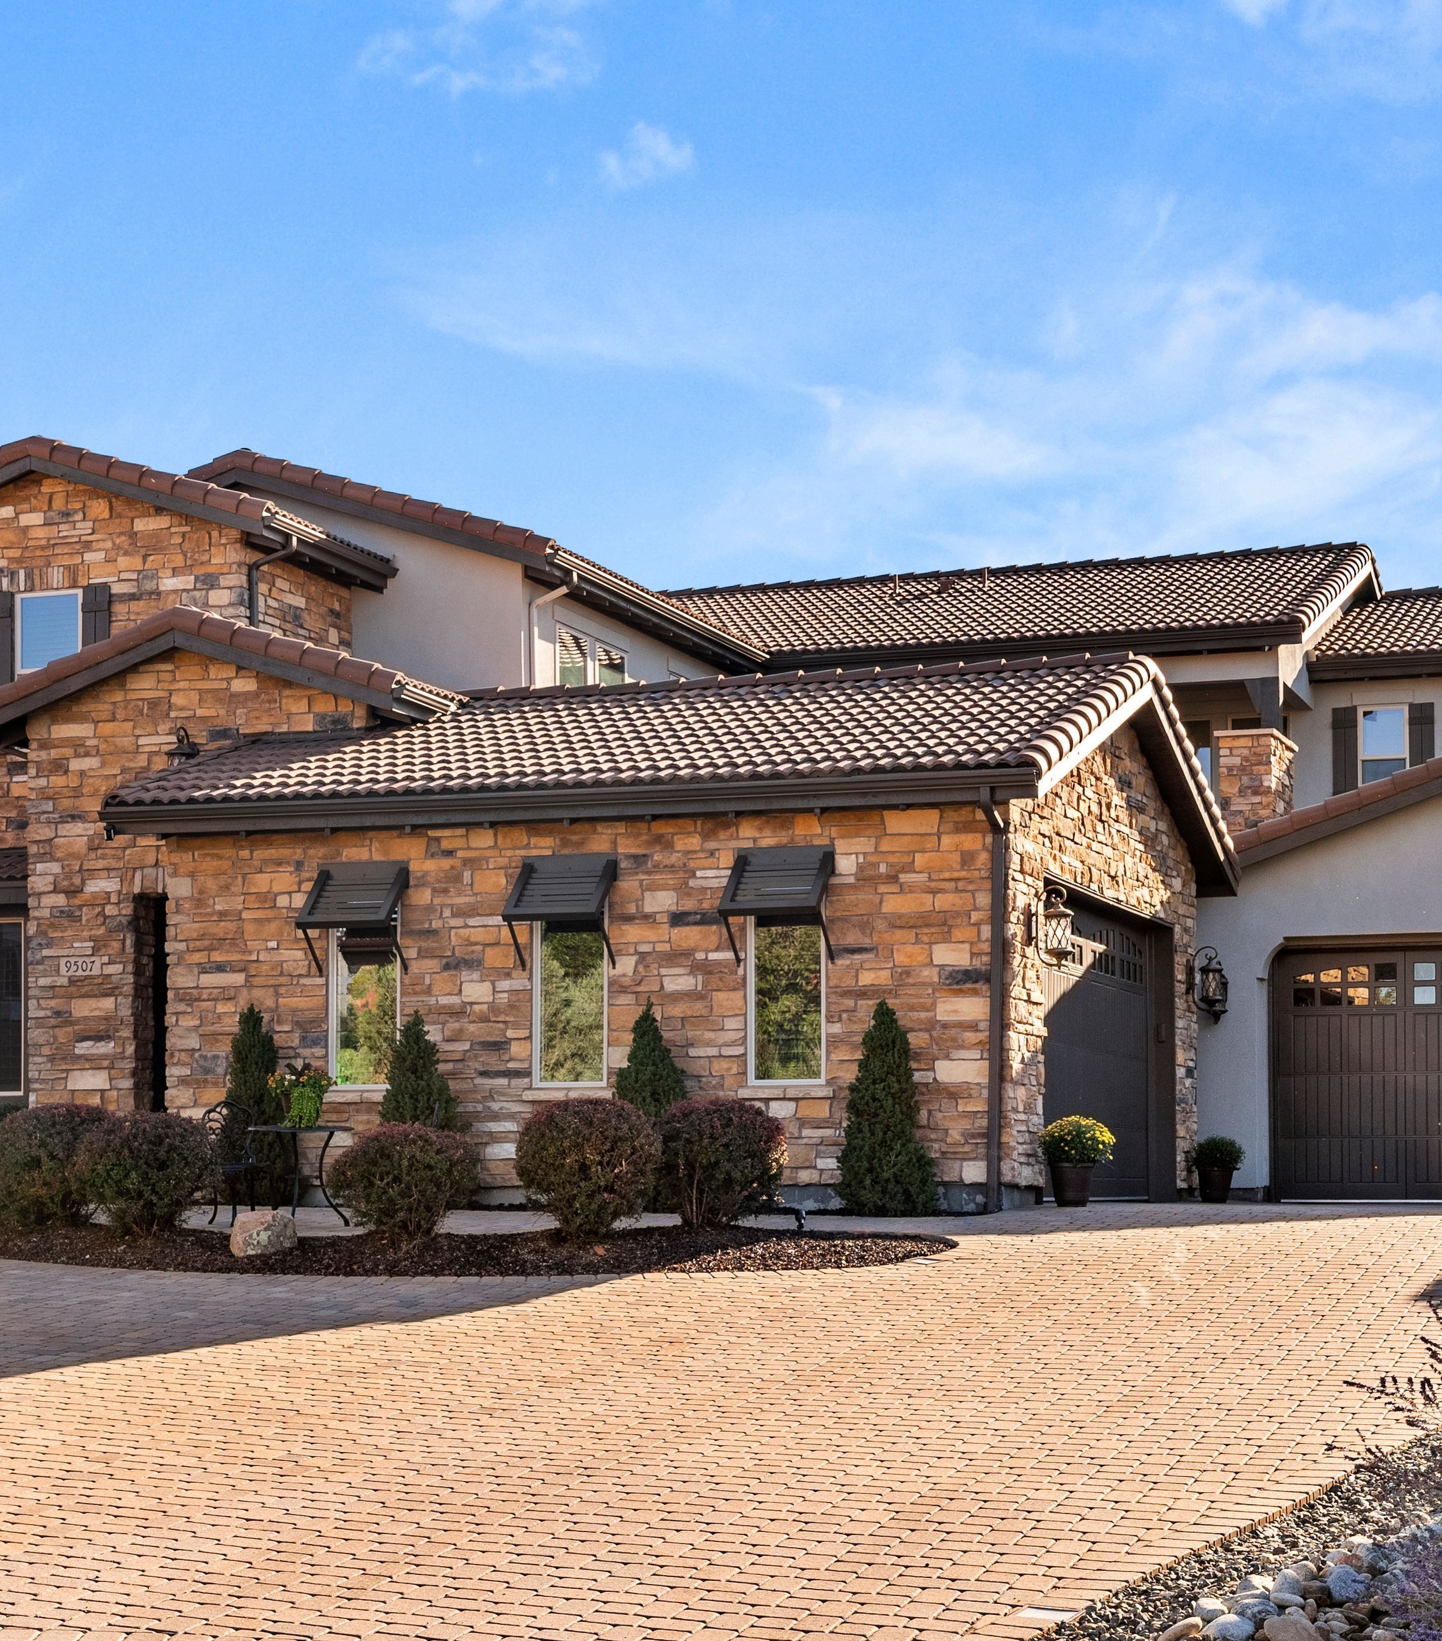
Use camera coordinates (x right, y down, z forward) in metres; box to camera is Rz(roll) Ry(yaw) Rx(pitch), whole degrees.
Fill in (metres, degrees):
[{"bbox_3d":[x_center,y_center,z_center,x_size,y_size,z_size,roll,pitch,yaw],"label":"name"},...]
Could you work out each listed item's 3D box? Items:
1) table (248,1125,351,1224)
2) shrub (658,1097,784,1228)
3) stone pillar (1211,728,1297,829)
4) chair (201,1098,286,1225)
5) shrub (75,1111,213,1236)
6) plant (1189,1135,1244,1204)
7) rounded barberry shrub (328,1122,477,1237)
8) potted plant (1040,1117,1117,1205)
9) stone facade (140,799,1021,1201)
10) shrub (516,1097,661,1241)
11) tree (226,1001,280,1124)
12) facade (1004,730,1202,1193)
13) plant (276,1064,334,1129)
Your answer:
[{"bbox_3d":[-3.085,2.600,22.000,0.760,0.720,0.740,0,-2,0],"label":"table"},{"bbox_3d":[-0.019,2.308,20.300,0.880,0.880,0.880,0,-2,0],"label":"shrub"},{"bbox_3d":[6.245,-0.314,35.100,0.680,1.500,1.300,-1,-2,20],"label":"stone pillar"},{"bbox_3d":[-3.366,2.424,21.200,0.440,0.900,0.500,2,-3,-41],"label":"chair"},{"bbox_3d":[-3.916,2.398,20.400,0.930,0.840,0.920,0,-2,0],"label":"shrub"},{"bbox_3d":[4.615,3.256,28.000,0.520,0.650,0.520,-1,-2,20],"label":"plant"},{"bbox_3d":[-2.210,2.503,20.900,1.010,0.820,1.000,0,-2,0],"label":"rounded barberry shrub"},{"bbox_3d":[2.564,2.473,21.750,0.540,0.660,0.540,0,-2,0],"label":"potted plant"},{"bbox_3d":[-1.259,1.428,23.050,7.100,2.950,0.400,-1,-2,20],"label":"stone facade"},{"bbox_3d":[-0.877,2.307,19.900,0.950,0.940,0.950,0,-2,0],"label":"shrub"},{"bbox_3d":[-3.595,2.173,23.300,0.550,1.500,0.550,-1,-2,20],"label":"tree"},{"bbox_3d":[3.151,1.139,25.100,0.400,3.950,7.100,-1,-2,20],"label":"facade"},{"bbox_3d":[-3.043,2.024,22.000,0.450,0.480,0.450,0,-2,0],"label":"plant"}]

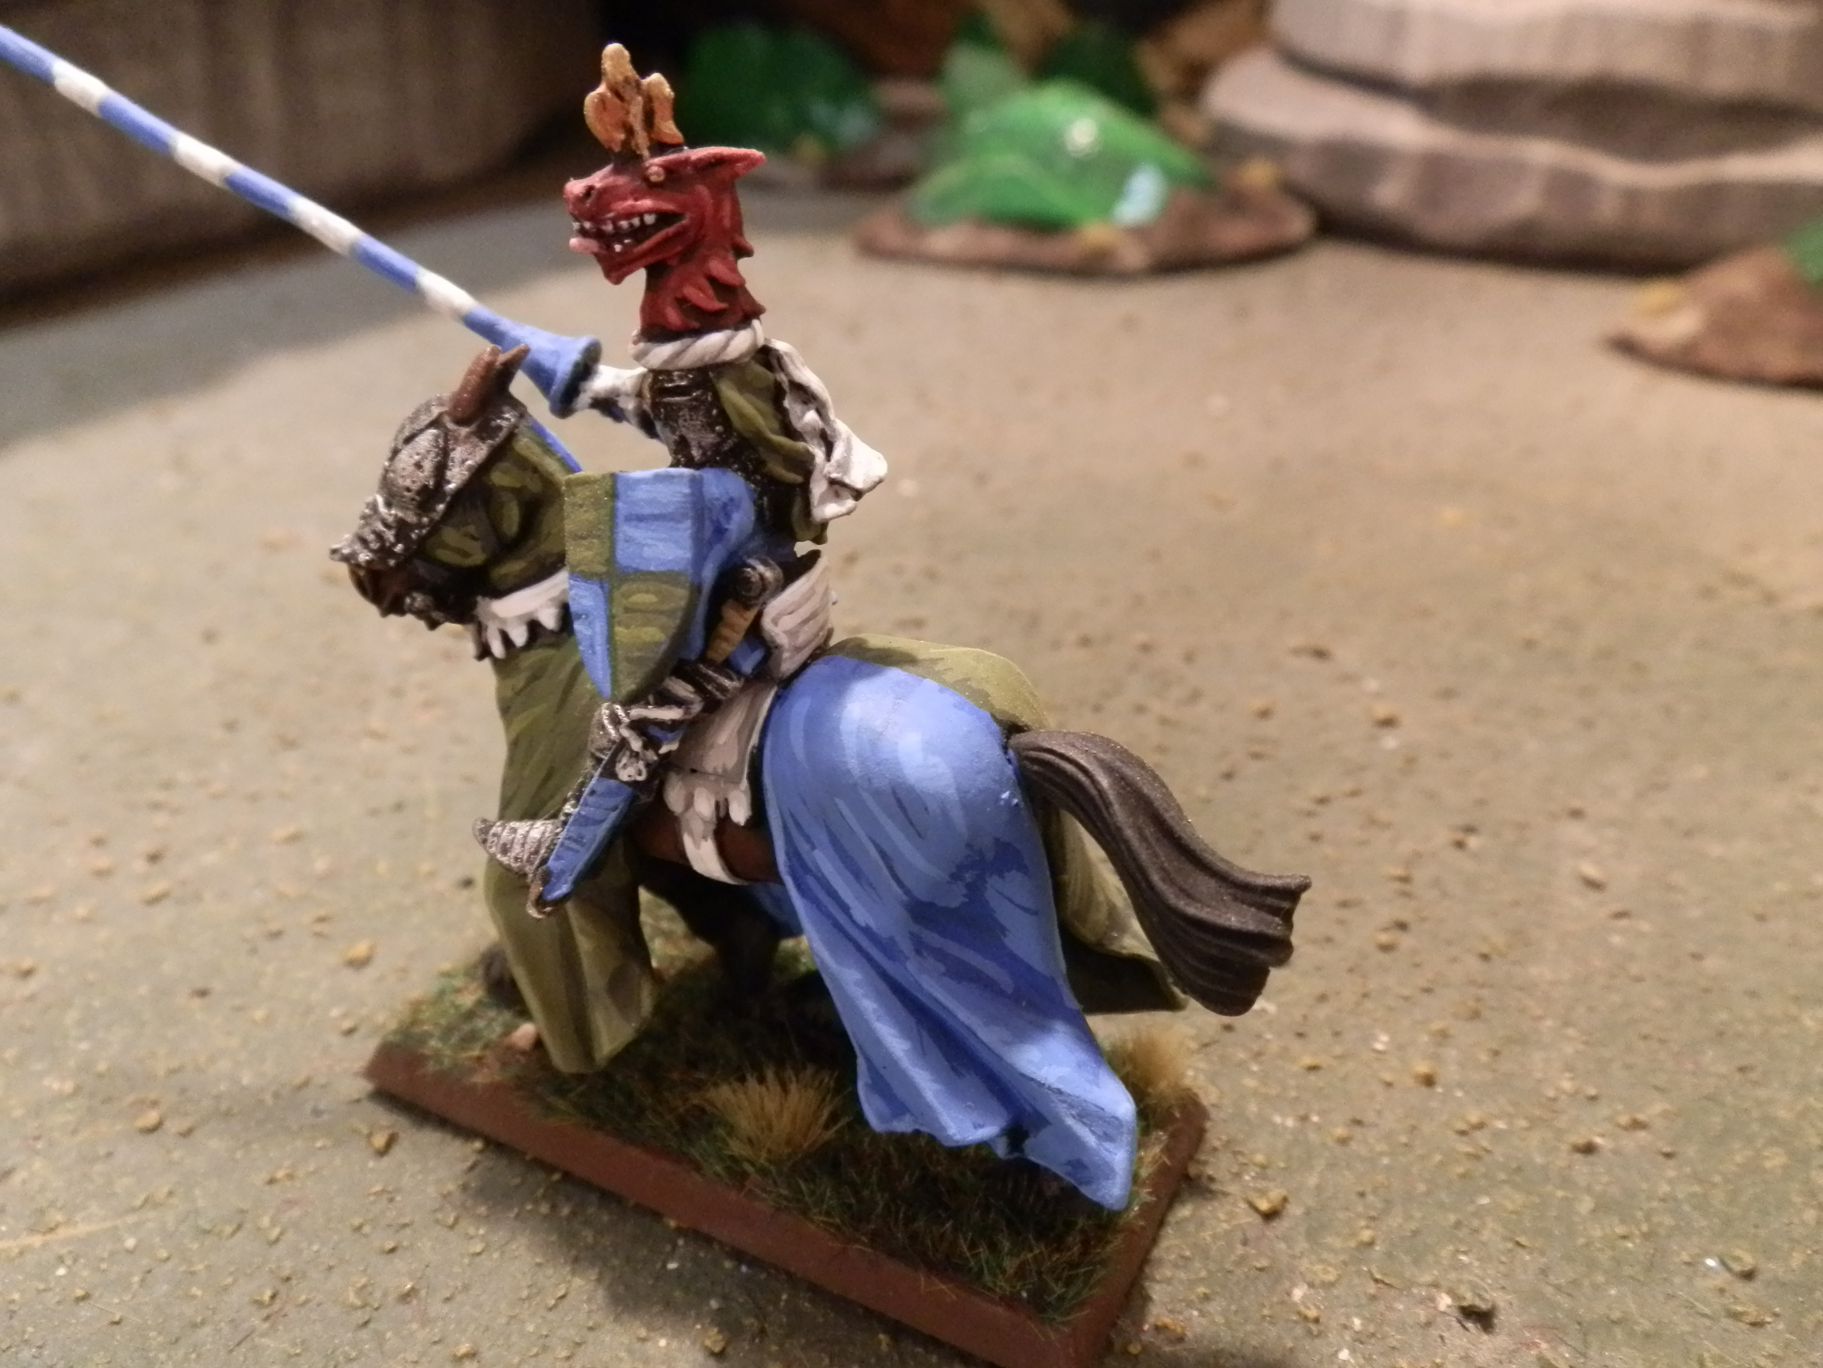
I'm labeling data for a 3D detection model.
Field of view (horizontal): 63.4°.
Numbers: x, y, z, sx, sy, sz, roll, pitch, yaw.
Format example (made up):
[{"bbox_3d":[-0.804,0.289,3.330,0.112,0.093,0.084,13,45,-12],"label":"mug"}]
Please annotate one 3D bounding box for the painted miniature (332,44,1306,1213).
[{"bbox_3d":[-0.009,-0.004,0.086,0.067,0.062,0.026,14,25,23],"label":"painted miniature"}]

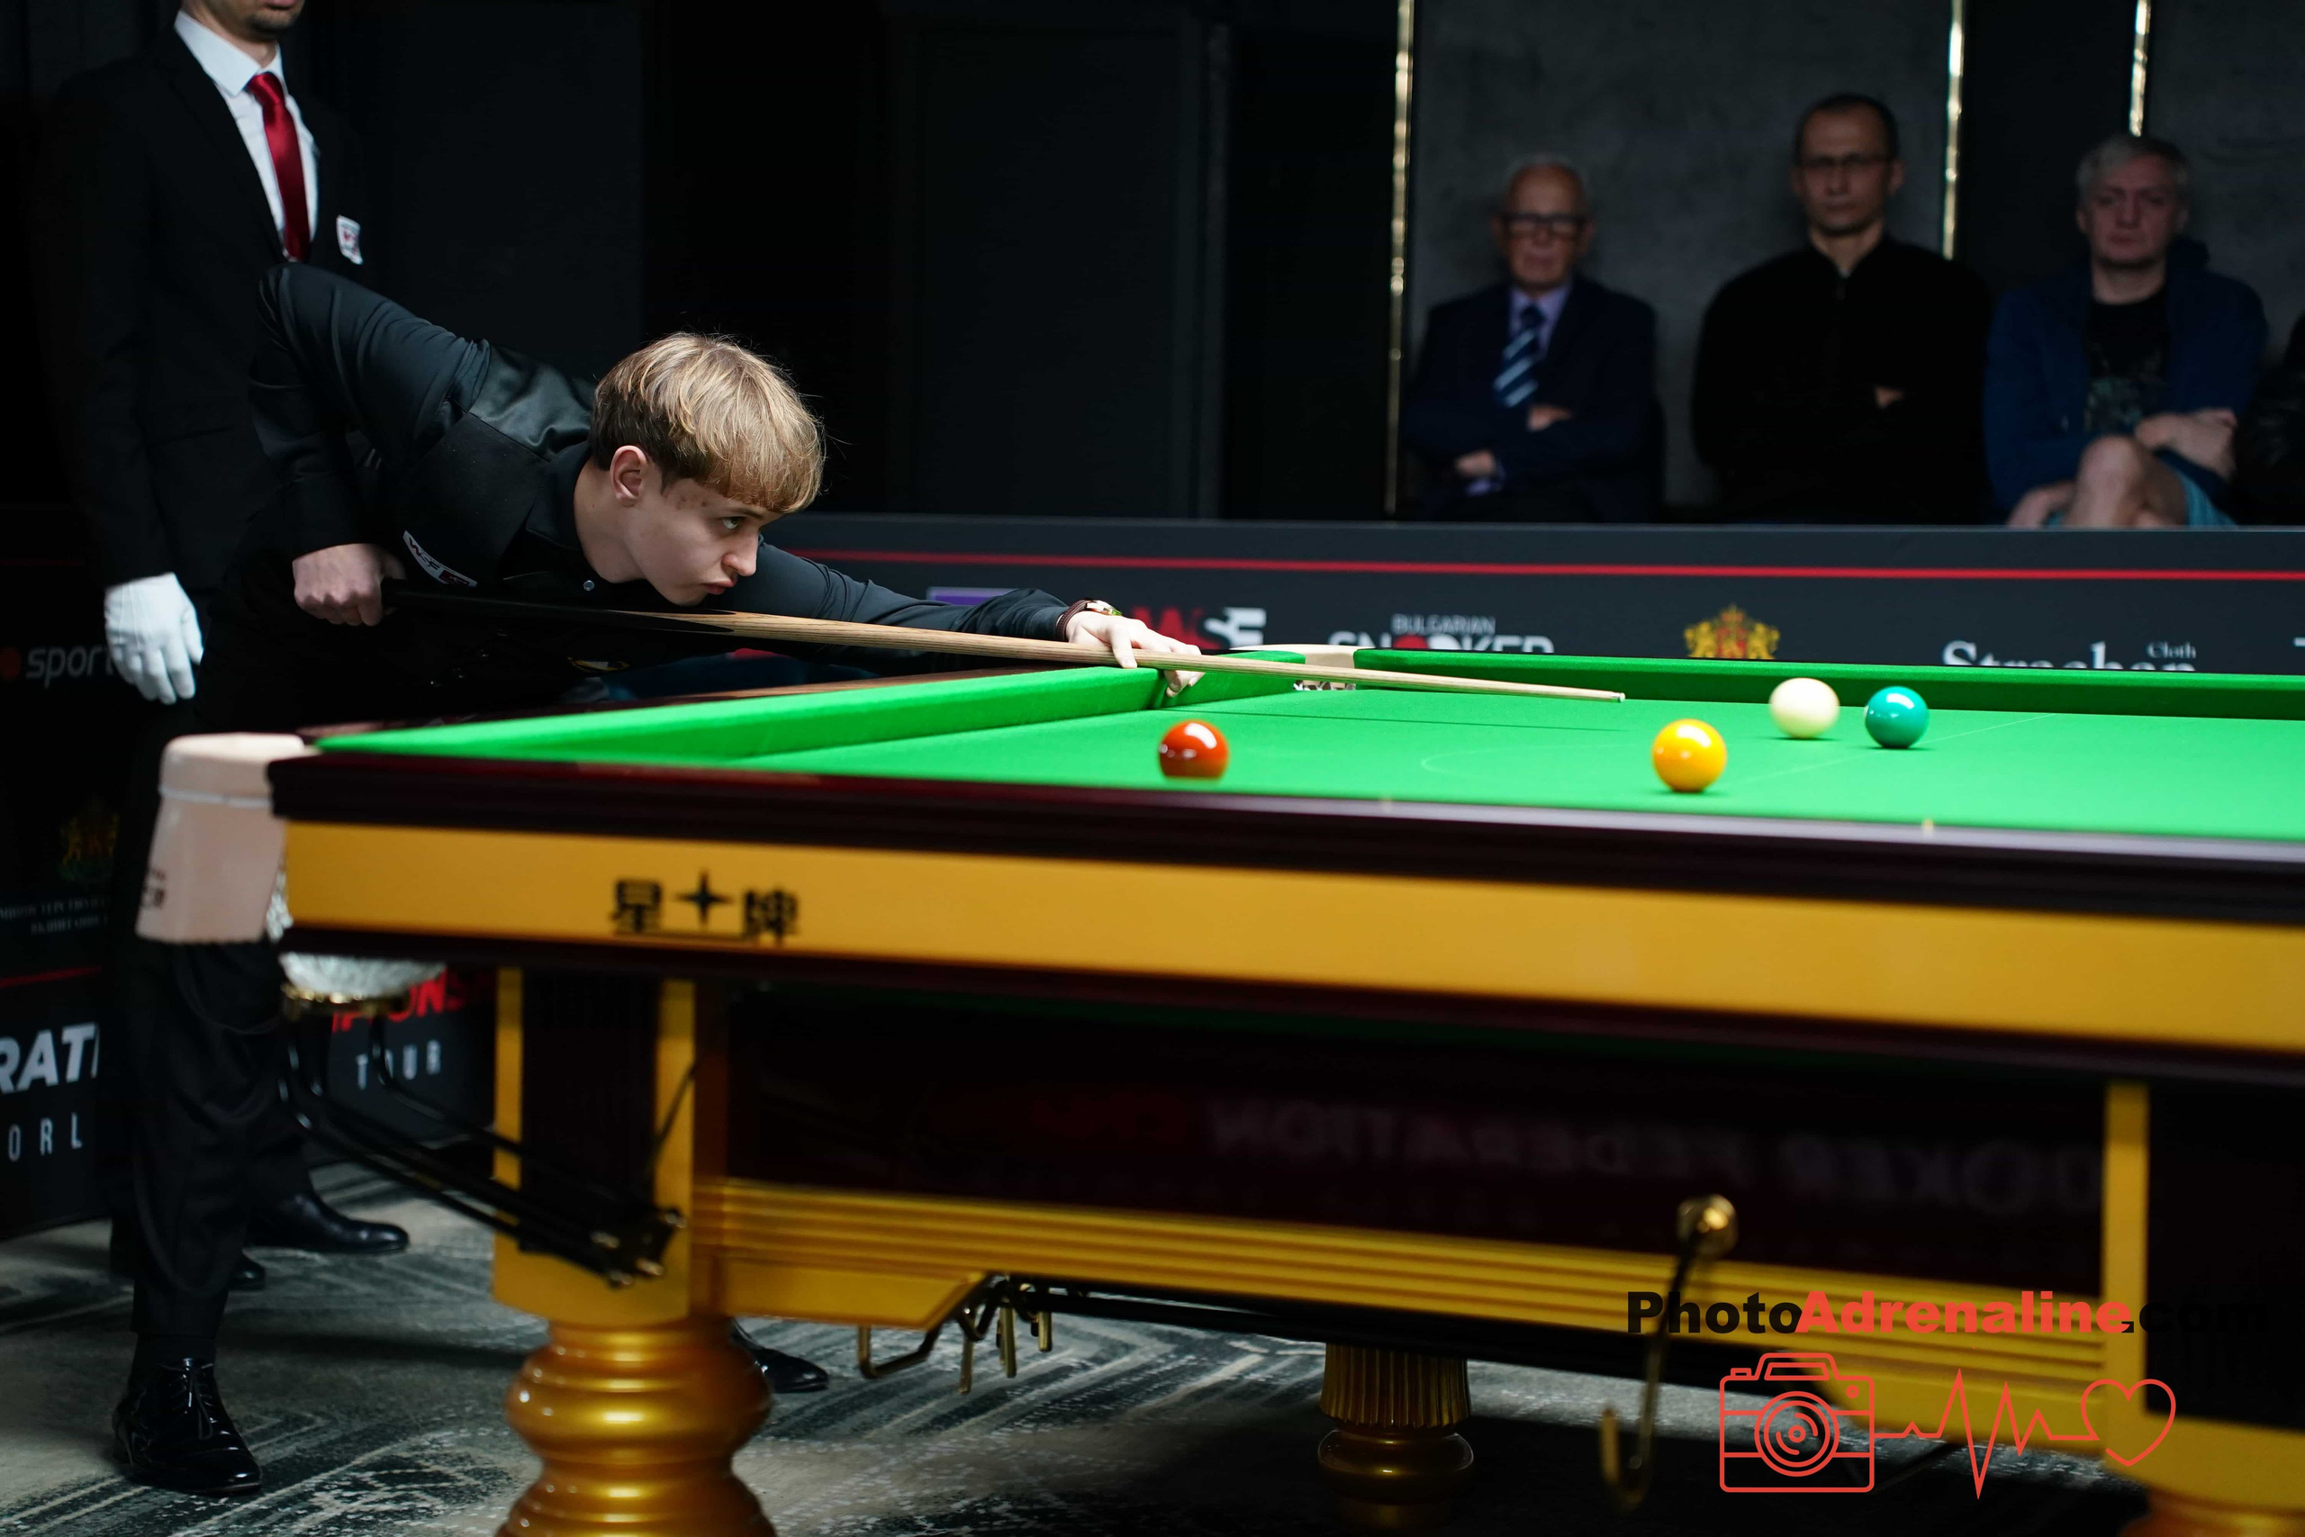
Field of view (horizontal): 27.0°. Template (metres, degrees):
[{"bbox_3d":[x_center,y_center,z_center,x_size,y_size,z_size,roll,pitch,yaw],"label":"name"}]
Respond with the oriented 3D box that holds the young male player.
[{"bbox_3d":[-0.403,0.116,5.009,1.280,1.220,0.840,3,4,25],"label":"young male player"}]

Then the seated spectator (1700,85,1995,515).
[{"bbox_3d":[1.222,-0.558,8.754,0.560,1.360,0.800,2,4,14],"label":"seated spectator"}]

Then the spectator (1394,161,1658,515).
[{"bbox_3d":[0.647,-0.504,8.955,0.500,1.280,0.800,2,4,18],"label":"spectator"}]

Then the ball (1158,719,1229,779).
[{"bbox_3d":[0.030,-0.010,3.480,0.052,0.052,0.052,1,4,0],"label":"ball"}]

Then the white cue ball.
[{"bbox_3d":[0.567,-0.052,4.170,0.052,0.052,0.052,1,4,0],"label":"white cue ball"}]

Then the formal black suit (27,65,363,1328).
[{"bbox_3d":[-1.218,-0.179,6.259,0.310,1.500,0.520,4,5,40],"label":"formal black suit"}]

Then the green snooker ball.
[{"bbox_3d":[0.630,-0.043,4.060,0.052,0.052,0.052,1,4,0],"label":"green snooker ball"}]

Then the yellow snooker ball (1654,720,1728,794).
[{"bbox_3d":[0.394,-0.009,3.520,0.052,0.052,0.052,1,4,0],"label":"yellow snooker ball"}]

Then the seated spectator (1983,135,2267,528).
[{"bbox_3d":[1.719,-0.481,8.602,0.540,1.320,0.800,2,4,14],"label":"seated spectator"}]

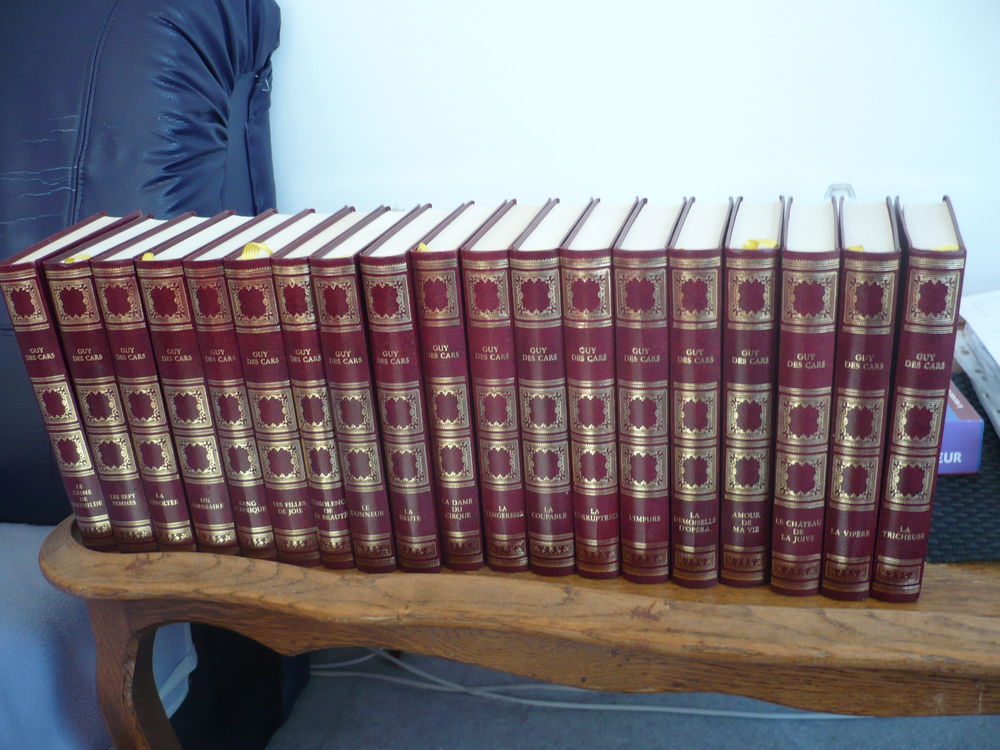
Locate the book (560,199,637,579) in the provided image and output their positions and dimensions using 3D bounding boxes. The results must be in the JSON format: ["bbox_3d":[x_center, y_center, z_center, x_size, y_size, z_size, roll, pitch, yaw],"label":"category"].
[{"bbox_3d":[0.069,0.004,0.645,0.028,0.206,0.139,1,21,14],"label":"book"}]

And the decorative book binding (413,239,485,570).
[{"bbox_3d":[-0.015,0.003,0.652,0.027,0.202,0.136,1,22,14],"label":"decorative book binding"}]

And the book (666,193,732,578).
[{"bbox_3d":[0.127,0.006,0.630,0.027,0.206,0.139,2,21,15],"label":"book"}]

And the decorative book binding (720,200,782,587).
[{"bbox_3d":[0.158,0.006,0.630,0.028,0.206,0.139,2,22,16],"label":"decorative book binding"}]

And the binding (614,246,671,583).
[{"bbox_3d":[0.096,0.005,0.626,0.028,0.202,0.136,2,22,15],"label":"binding"}]

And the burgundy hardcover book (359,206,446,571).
[{"bbox_3d":[-0.043,0.004,0.652,0.027,0.202,0.136,1,22,14],"label":"burgundy hardcover book"}]

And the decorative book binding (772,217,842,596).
[{"bbox_3d":[0.185,0.009,0.616,0.029,0.206,0.139,3,22,17],"label":"decorative book binding"}]

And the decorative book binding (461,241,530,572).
[{"bbox_3d":[0.013,0.003,0.647,0.026,0.202,0.136,2,22,14],"label":"decorative book binding"}]

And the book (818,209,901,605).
[{"bbox_3d":[0.210,0.009,0.595,0.026,0.202,0.136,3,22,17],"label":"book"}]

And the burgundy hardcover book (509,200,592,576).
[{"bbox_3d":[0.040,0.004,0.640,0.027,0.202,0.136,1,22,14],"label":"burgundy hardcover book"}]

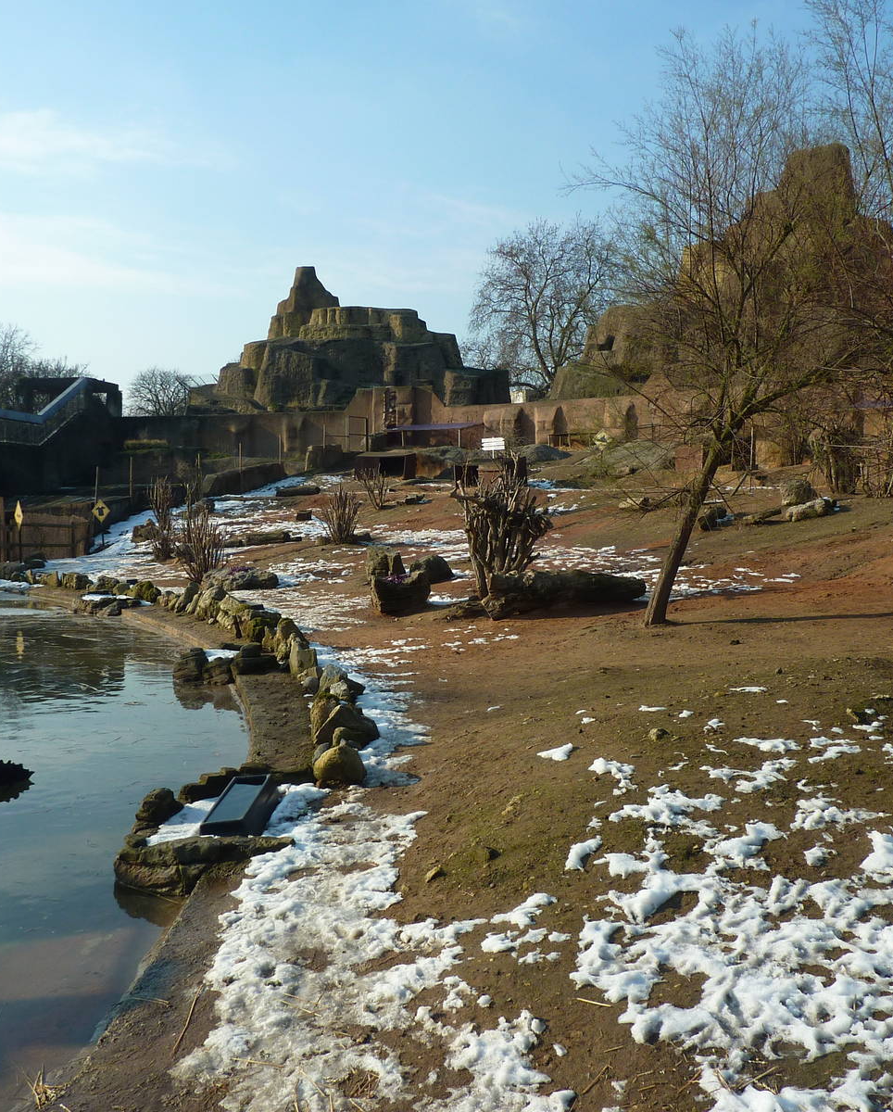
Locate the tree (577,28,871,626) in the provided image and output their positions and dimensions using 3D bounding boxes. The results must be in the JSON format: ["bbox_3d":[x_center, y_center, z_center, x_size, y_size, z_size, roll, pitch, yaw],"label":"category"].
[{"bbox_3d":[3.264,-2.692,12.600,3.300,6.900,3.200,0,3,0],"label":"tree"}]

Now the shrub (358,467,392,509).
[{"bbox_3d":[-2.079,-1.962,31.000,0.970,1.210,0.930,0,3,0],"label":"shrub"}]

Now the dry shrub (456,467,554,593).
[{"bbox_3d":[0.794,-0.364,15.300,1.410,1.870,1.300,0,3,0],"label":"dry shrub"}]

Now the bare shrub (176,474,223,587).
[{"bbox_3d":[-4.699,-0.527,20.300,0.900,2.100,0.850,0,3,0],"label":"bare shrub"}]

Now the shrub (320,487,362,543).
[{"bbox_3d":[-2.412,-0.941,24.500,0.980,1.270,0.950,0,3,0],"label":"shrub"}]

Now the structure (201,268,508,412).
[{"bbox_3d":[-6.114,-14.448,72.000,20.000,9.600,15.000,0,3,0],"label":"structure"}]

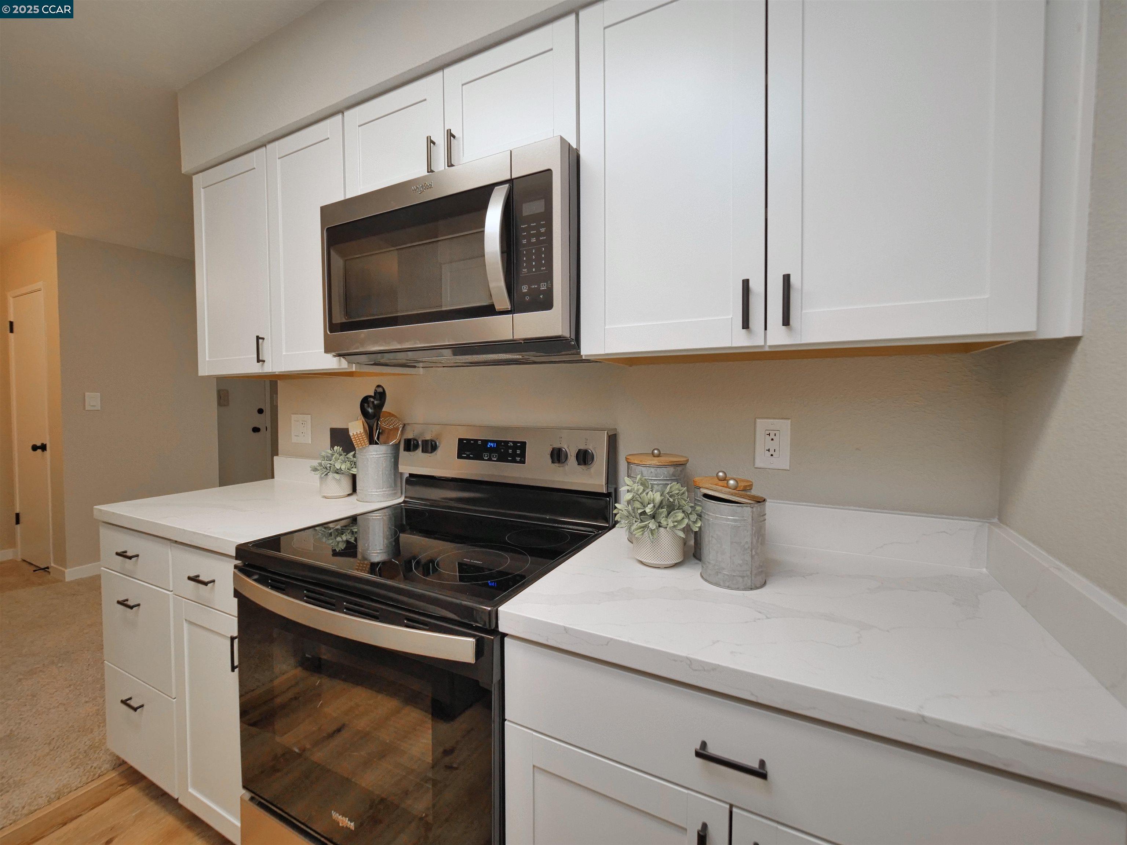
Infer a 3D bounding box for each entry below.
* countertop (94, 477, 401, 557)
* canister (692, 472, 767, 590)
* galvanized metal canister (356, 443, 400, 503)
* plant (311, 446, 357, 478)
[{"bbox_3d":[-1.014,0.285,1.545,0.811,0.040,0.591,1,3,27],"label":"countertop"},{"bbox_3d":[0.327,0.203,0.872,0.122,0.192,0.122,1,3,27],"label":"canister"},{"bbox_3d":[-0.640,0.168,1.580,0.142,0.191,0.142,1,3,27],"label":"galvanized metal canister"},{"bbox_3d":[-0.796,0.140,1.604,0.170,0.118,0.155,1,3,27],"label":"plant"}]

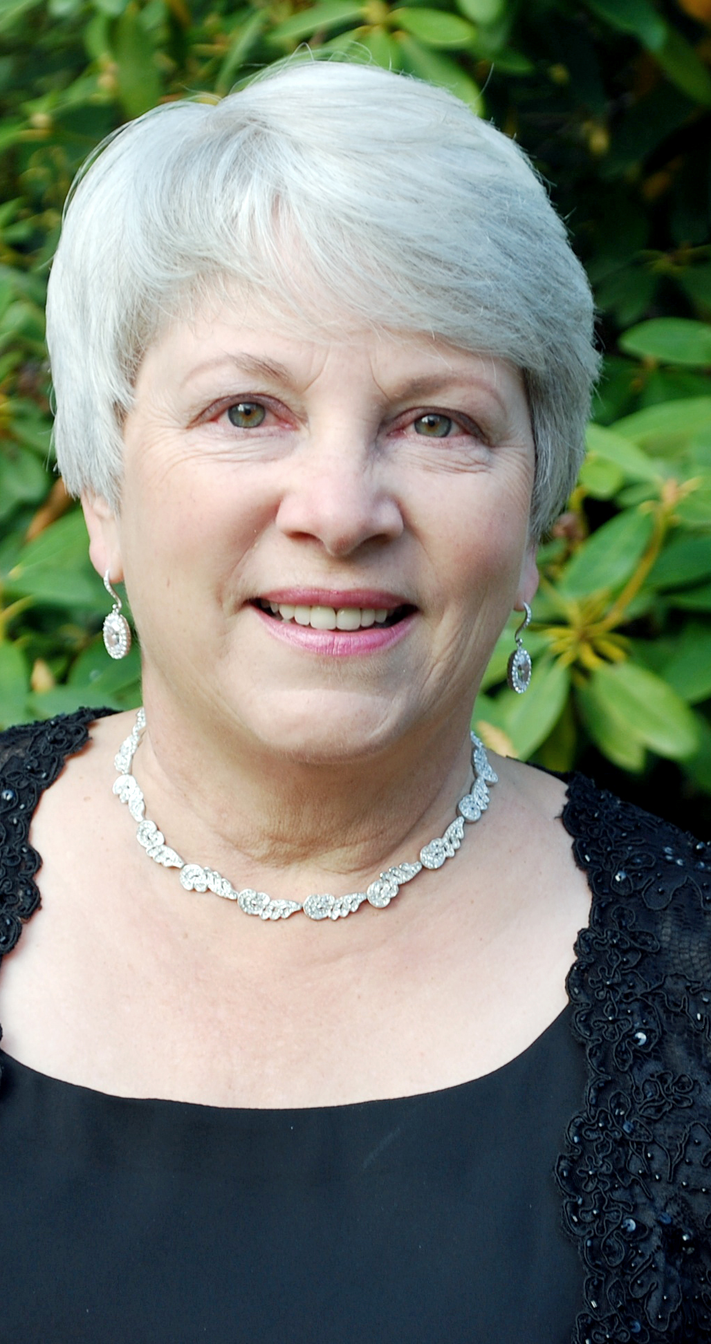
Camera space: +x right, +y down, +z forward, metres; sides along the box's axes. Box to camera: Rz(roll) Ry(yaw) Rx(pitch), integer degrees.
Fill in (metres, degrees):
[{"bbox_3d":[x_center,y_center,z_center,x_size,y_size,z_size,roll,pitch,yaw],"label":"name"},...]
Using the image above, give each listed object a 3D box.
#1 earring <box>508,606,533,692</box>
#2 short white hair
[{"bbox_3d":[0.057,-0.008,1.435,0.008,0.032,0.010,1,0,44],"label":"earring"},{"bbox_3d":[-0.012,-0.120,1.445,0.190,0.185,0.215,3,-3,-6],"label":"short white hair"}]

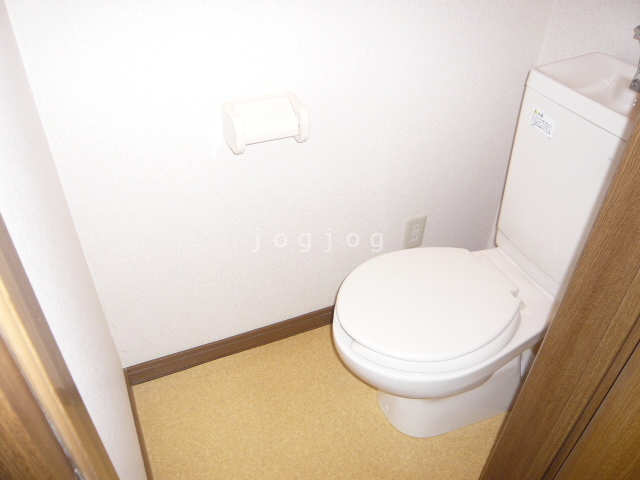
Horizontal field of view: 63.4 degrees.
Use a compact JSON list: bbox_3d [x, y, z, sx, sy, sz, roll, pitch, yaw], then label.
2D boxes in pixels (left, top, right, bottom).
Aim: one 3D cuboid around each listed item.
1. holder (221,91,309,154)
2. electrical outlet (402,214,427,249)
[{"bbox_3d":[-0.112,-0.239,1.075,0.157,0.085,0.096,-15,42,-19],"label":"holder"},{"bbox_3d":[0.280,-0.020,1.545,0.071,0.117,0.010,-15,42,-19],"label":"electrical outlet"}]

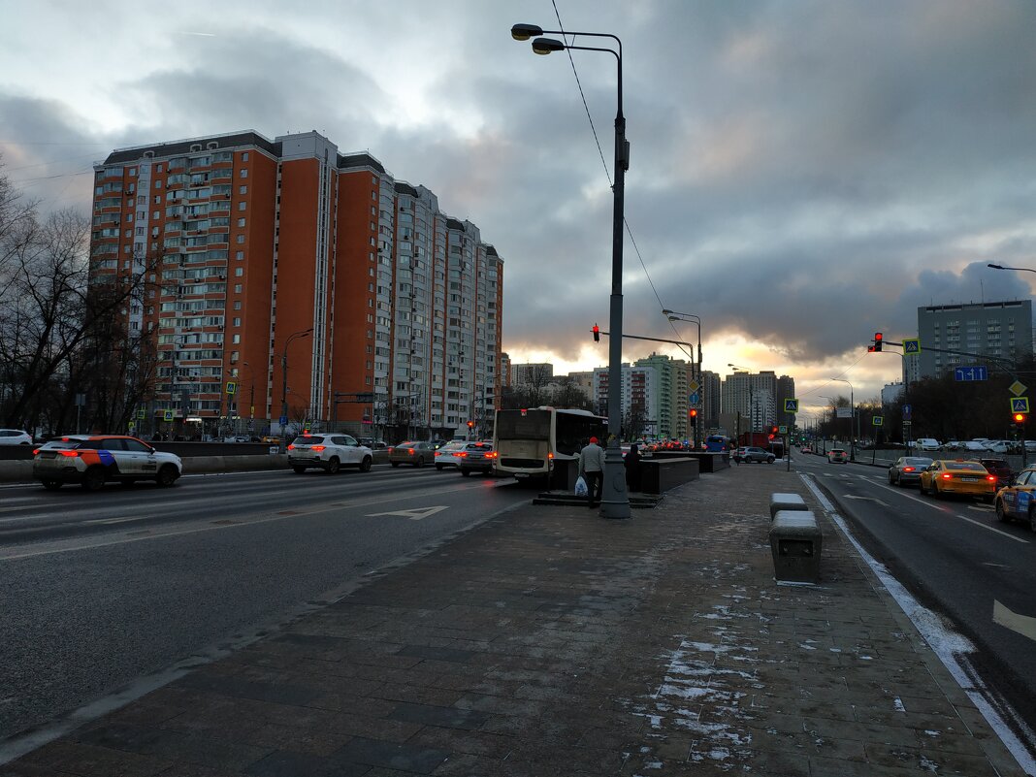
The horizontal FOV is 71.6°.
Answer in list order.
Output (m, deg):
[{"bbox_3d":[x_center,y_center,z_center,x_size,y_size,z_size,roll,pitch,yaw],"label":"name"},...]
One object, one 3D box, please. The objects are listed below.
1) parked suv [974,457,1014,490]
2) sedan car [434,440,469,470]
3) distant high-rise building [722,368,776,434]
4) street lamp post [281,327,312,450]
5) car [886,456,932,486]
[{"bbox_3d":[23.797,4.330,37.088,1.800,1.500,4.400,0,-4,20],"label":"parked suv"},{"bbox_3d":[-2.778,3.733,38.943,1.750,1.470,4.450,0,-4,18],"label":"sedan car"},{"bbox_3d":[246.837,23.145,759.550,52.000,80.000,20.000,-1,-4,25],"label":"distant high-rise building"},{"bbox_3d":[-19.989,0.282,64.991,2.928,11.362,0.550,0,-4,20],"label":"street lamp post"},{"bbox_3d":[21.345,4.447,38.817,1.840,1.460,4.750,0,-4,20],"label":"car"}]

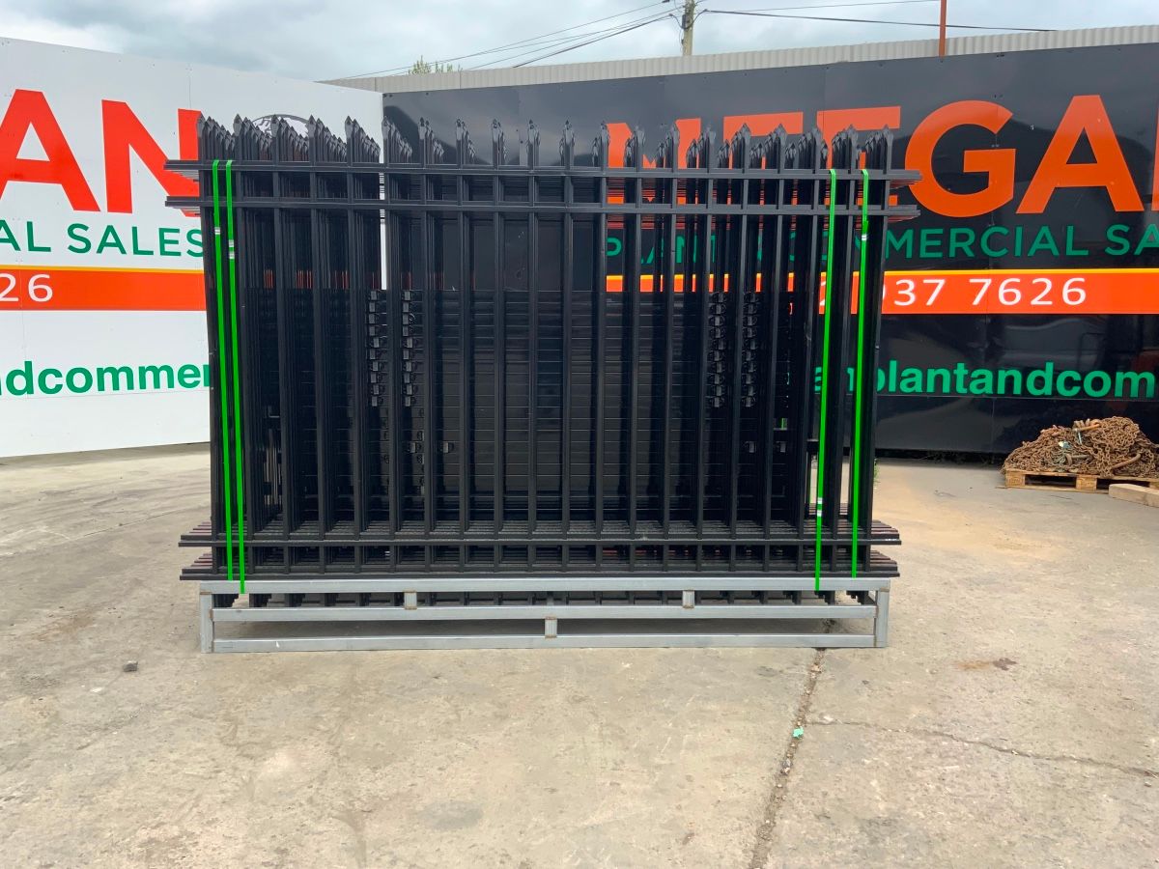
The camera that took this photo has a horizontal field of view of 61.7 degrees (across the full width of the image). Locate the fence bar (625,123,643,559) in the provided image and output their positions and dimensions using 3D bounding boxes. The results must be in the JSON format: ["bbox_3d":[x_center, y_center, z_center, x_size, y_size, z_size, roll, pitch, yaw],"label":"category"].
[{"bbox_3d":[0.234,-0.259,4.099,0.027,2.054,0.027,0,7,-2],"label":"fence bar"}]

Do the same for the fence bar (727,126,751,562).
[{"bbox_3d":[0.674,-0.258,4.118,0.027,2.054,0.027,0,7,-2],"label":"fence bar"}]

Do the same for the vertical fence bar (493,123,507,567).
[{"bbox_3d":[-0.353,-0.261,4.074,0.027,2.054,0.027,0,7,-2],"label":"vertical fence bar"}]

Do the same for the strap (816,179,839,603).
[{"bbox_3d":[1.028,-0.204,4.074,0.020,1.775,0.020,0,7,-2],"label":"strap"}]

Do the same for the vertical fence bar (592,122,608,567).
[{"bbox_3d":[0.087,-0.260,4.093,0.027,2.054,0.027,0,7,-2],"label":"vertical fence bar"}]

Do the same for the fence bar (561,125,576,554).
[{"bbox_3d":[-0.059,-0.260,4.086,0.027,2.054,0.027,0,7,-2],"label":"fence bar"}]

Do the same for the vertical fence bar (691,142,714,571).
[{"bbox_3d":[0.527,-0.258,4.112,0.027,2.054,0.027,0,7,-2],"label":"vertical fence bar"}]

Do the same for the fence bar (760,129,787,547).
[{"bbox_3d":[0.820,-0.258,4.125,0.027,2.054,0.027,0,7,-2],"label":"fence bar"}]

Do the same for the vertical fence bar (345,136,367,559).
[{"bbox_3d":[-0.939,-0.263,4.048,0.027,2.054,0.027,0,7,-2],"label":"vertical fence bar"}]

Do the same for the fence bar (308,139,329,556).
[{"bbox_3d":[-1.086,-0.263,4.042,0.027,2.054,0.027,0,7,-2],"label":"fence bar"}]

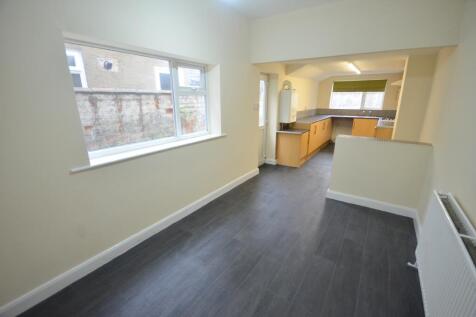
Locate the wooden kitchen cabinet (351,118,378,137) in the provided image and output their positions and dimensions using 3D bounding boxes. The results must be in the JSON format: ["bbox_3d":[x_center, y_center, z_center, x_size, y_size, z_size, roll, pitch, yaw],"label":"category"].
[{"bbox_3d":[3.960,-0.833,6.308,0.628,0.880,0.580,11,19,34],"label":"wooden kitchen cabinet"}]

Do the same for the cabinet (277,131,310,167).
[{"bbox_3d":[1.255,-0.261,4.612,0.575,0.729,0.566,11,19,34],"label":"cabinet"}]

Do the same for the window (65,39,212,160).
[{"bbox_3d":[-0.874,-0.617,2.155,0.069,0.938,1.587,11,19,34],"label":"window"}]

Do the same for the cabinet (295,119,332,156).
[{"bbox_3d":[2.139,-0.690,5.799,0.580,0.869,2.470,11,19,34],"label":"cabinet"}]

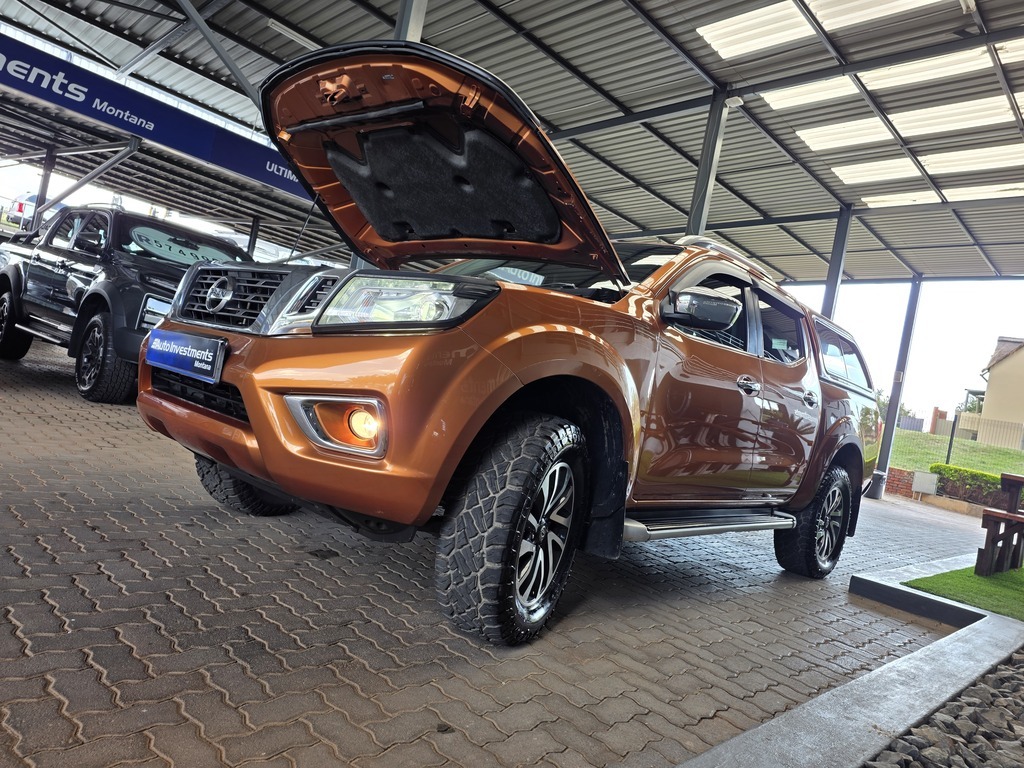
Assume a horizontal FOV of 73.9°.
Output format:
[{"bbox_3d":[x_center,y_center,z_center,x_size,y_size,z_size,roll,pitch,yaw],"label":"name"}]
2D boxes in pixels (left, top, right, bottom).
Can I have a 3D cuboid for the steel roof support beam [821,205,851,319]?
[{"bbox_3d":[5.776,-0.663,12.763,0.185,5.490,0.185,10,-1,45],"label":"steel roof support beam"}]

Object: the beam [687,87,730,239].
[{"bbox_3d":[2.398,-1.361,9.364,0.185,5.490,0.185,10,-1,45],"label":"beam"}]

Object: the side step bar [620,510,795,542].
[{"bbox_3d":[1.002,0.695,3.384,0.180,0.100,1.880,10,-1,42],"label":"side step bar"}]

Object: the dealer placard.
[{"bbox_3d":[-1.083,-0.101,2.244,0.545,0.135,0.030,10,-1,42],"label":"dealer placard"}]

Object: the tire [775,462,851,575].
[{"bbox_3d":[2.077,0.928,4.679,0.265,0.765,0.770,10,-1,42],"label":"tire"}]

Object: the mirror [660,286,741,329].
[{"bbox_3d":[0.782,-0.307,2.787,0.255,0.185,0.190,10,-1,42],"label":"mirror"}]

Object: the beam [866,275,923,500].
[{"bbox_3d":[9.405,0.090,16.610,0.185,5.490,0.185,10,-1,45],"label":"beam"}]

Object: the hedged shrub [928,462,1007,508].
[{"bbox_3d":[11.853,2.660,17.400,2.300,0.850,0.600,10,-1,36],"label":"hedged shrub"}]

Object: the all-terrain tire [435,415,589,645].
[{"bbox_3d":[0.024,0.483,2.348,0.265,0.765,0.770,11,-1,22],"label":"all-terrain tire"}]

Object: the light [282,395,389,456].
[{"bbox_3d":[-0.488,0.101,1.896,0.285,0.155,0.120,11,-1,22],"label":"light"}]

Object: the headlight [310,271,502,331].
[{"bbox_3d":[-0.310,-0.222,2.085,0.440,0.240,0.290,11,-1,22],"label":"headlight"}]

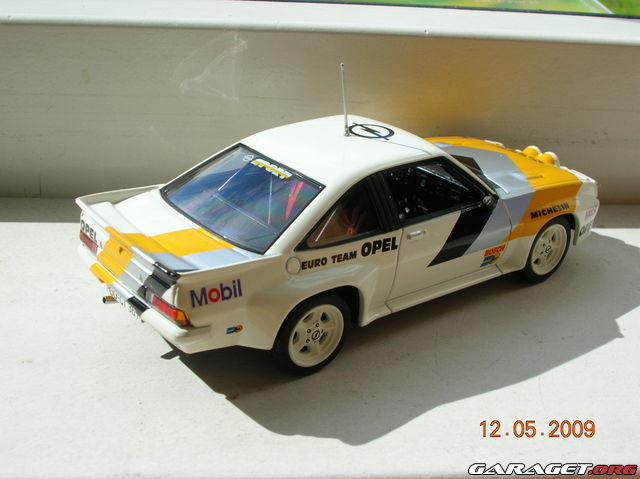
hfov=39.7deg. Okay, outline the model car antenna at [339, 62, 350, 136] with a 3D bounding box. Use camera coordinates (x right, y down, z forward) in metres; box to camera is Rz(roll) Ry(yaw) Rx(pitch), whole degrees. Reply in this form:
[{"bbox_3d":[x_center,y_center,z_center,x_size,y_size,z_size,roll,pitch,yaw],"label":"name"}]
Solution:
[{"bbox_3d":[0.010,-0.058,0.365,0.002,0.032,0.002,-25,35,-31],"label":"model car antenna"}]

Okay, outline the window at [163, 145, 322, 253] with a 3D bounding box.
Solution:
[{"bbox_3d":[-0.031,-0.019,0.348,0.041,0.004,0.074,-40,42,-20],"label":"window"}]

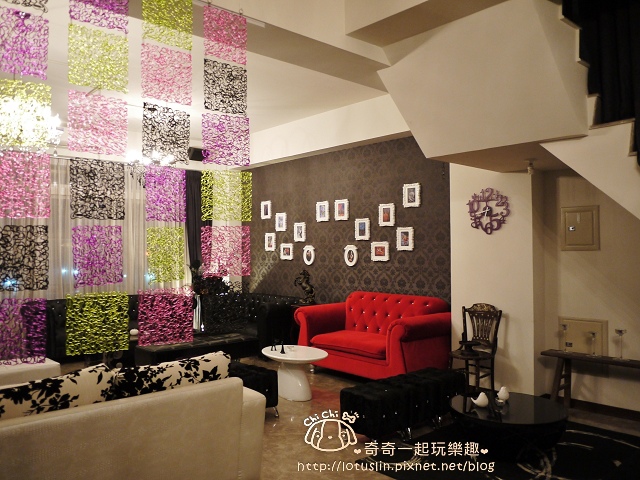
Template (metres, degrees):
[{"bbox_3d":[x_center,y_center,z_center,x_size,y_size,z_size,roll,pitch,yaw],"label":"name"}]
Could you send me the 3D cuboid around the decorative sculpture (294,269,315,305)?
[{"bbox_3d":[-0.199,0.613,6.723,0.256,0.439,0.148,0,-1,-21],"label":"decorative sculpture"}]

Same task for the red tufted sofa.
[{"bbox_3d":[0.594,1.067,5.773,0.937,0.888,1.637,0,-1,-43],"label":"red tufted sofa"}]

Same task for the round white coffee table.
[{"bbox_3d":[-0.235,1.297,4.993,0.656,0.416,0.656,0,-1,0],"label":"round white coffee table"}]

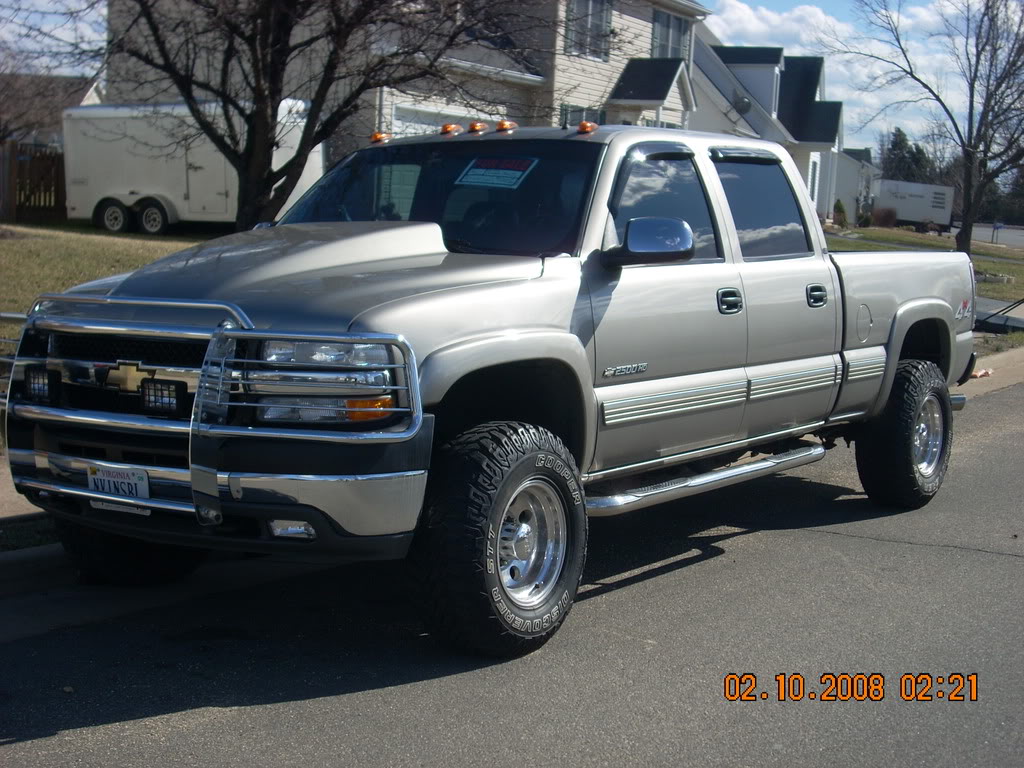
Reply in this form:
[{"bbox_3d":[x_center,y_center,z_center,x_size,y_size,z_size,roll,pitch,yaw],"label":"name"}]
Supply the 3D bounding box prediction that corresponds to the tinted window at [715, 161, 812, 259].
[{"bbox_3d":[1.180,-0.821,7.425,0.050,0.500,0.790,-17,-5,35],"label":"tinted window"}]

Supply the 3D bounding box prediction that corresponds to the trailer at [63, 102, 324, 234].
[{"bbox_3d":[-5.357,-3.680,27.710,4.600,2.280,2.050,4,9,26],"label":"trailer"}]

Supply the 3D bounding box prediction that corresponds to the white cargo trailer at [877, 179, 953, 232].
[{"bbox_3d":[27.010,-11.899,108.000,6.300,3.300,2.350,2,7,-30],"label":"white cargo trailer"}]

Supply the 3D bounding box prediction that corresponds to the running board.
[{"bbox_3d":[0.902,0.388,6.981,0.190,0.100,1.970,4,7,35],"label":"running board"}]

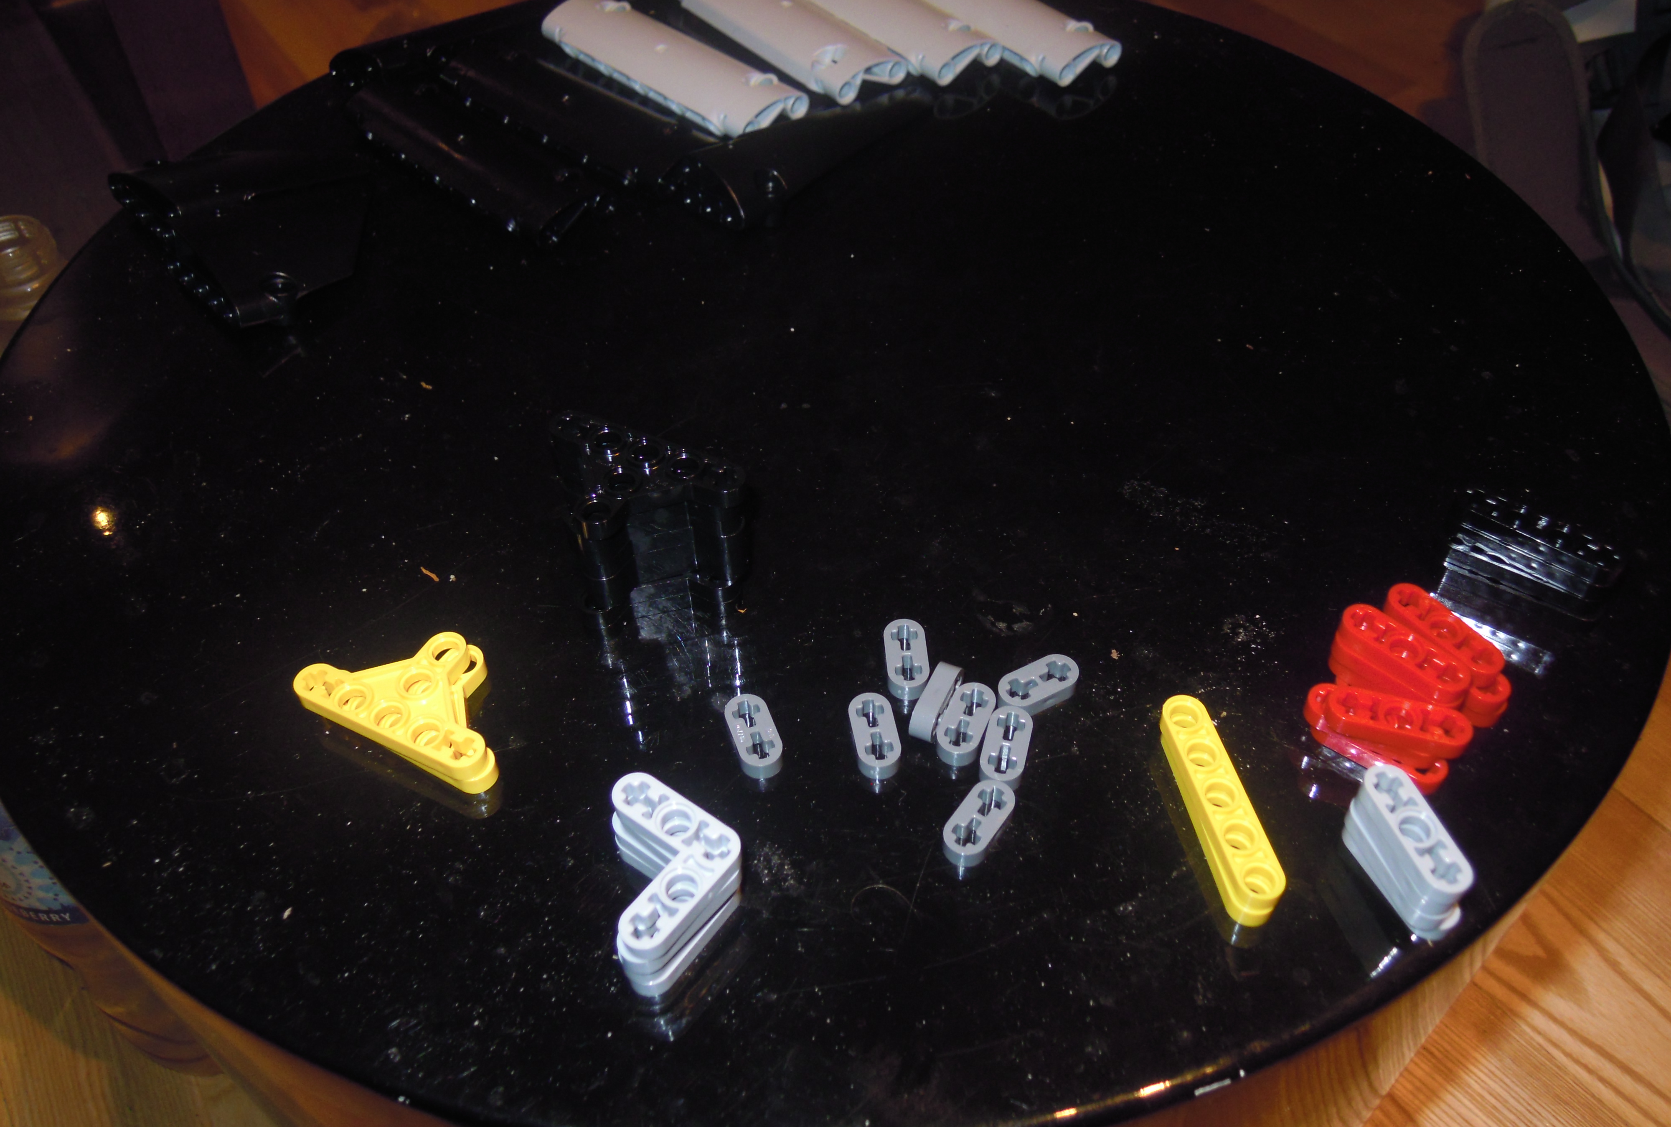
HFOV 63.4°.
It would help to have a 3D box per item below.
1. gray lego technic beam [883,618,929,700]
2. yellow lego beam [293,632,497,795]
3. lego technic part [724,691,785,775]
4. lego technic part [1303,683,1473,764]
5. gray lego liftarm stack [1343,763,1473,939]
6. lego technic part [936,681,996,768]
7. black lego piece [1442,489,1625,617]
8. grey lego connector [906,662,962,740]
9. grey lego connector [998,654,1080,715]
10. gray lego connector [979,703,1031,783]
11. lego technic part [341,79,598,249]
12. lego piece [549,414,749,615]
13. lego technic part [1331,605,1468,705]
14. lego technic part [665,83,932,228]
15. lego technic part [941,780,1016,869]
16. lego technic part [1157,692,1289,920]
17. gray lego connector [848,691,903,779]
[{"bbox_3d":[0.013,0.017,0.249,0.008,0.004,0.016,-4,48,-2],"label":"gray lego technic beam"},{"bbox_3d":[-0.073,0.023,0.243,0.042,0.008,0.025,20,51,19],"label":"yellow lego beam"},{"bbox_3d":[-0.014,0.030,0.238,0.008,0.004,0.016,-15,50,-13],"label":"lego technic part"},{"bbox_3d":[0.093,0.028,0.230,0.026,0.008,0.009,20,51,18],"label":"lego technic part"},{"bbox_3d":[0.091,0.046,0.216,0.009,0.016,0.024,-15,50,-13],"label":"gray lego liftarm stack"},{"bbox_3d":[0.023,0.028,0.239,0.008,0.004,0.016,17,50,16],"label":"lego technic part"},{"bbox_3d":[0.133,-0.002,0.260,0.032,0.016,0.009,29,54,23],"label":"black lego piece"},{"bbox_3d":[0.018,0.025,0.241,0.004,0.008,0.016,20,51,17],"label":"grey lego connector"},{"bbox_3d":[0.037,0.022,0.244,0.016,0.004,0.008,-23,51,-18],"label":"grey lego connector"},{"bbox_3d":[0.030,0.032,0.235,0.008,0.004,0.016,11,49,11],"label":"gray lego connector"},{"bbox_3d":[-0.097,-0.109,0.359,0.088,0.009,0.024,34,56,27],"label":"lego technic part"},{"bbox_3d":[-0.038,-0.004,0.251,0.041,0.030,0.025,19,51,17],"label":"lego piece"},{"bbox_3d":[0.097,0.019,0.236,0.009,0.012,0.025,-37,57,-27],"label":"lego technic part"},{"bbox_3d":[-0.007,-0.121,0.366,0.029,0.016,0.086,32,55,25],"label":"lego technic part"},{"bbox_3d":[0.024,0.043,0.226,0.008,0.004,0.016,29,54,23],"label":"lego technic part"},{"bbox_3d":[0.063,0.040,0.225,0.008,0.008,0.040,-9,48,-7],"label":"lego technic part"},{"bbox_3d":[0.007,0.030,0.238,0.008,0.004,0.016,-8,48,-6],"label":"gray lego connector"}]

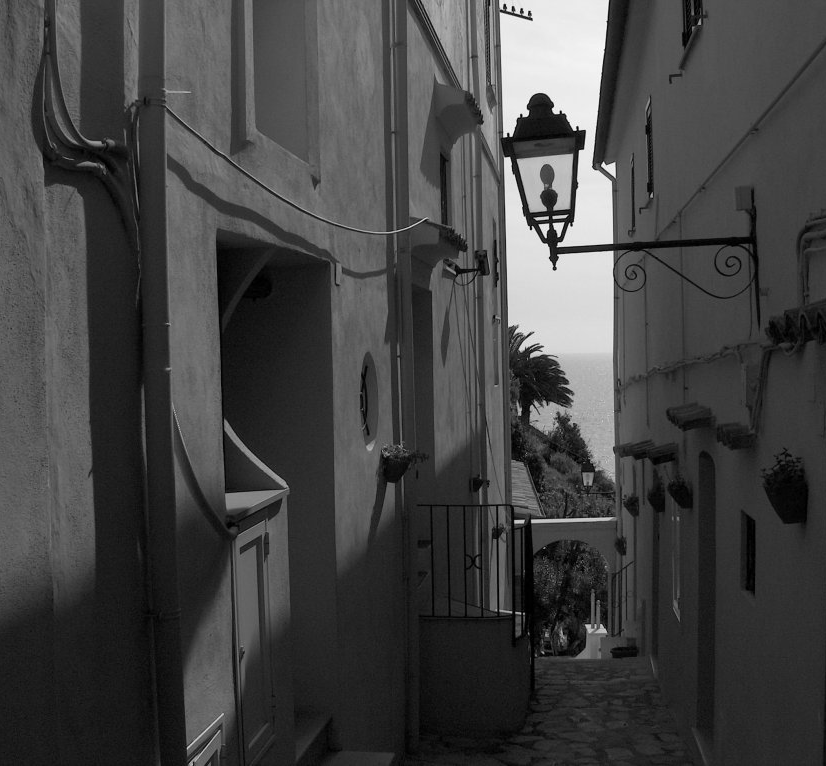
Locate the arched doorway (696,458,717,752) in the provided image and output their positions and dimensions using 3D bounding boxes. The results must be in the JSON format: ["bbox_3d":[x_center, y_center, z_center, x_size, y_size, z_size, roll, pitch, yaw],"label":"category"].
[{"bbox_3d":[2.264,1.600,8.109,0.280,2.120,1.080,0,2,9],"label":"arched doorway"}]

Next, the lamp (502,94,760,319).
[{"bbox_3d":[1.175,-0.944,5.880,1.360,1.180,0.440,0,2,9],"label":"lamp"}]

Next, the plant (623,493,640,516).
[{"bbox_3d":[2.964,1.644,14.800,0.220,0.330,0.240,0,2,9],"label":"plant"}]

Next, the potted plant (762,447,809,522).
[{"bbox_3d":[1.545,0.431,4.530,0.180,0.305,0.220,0,2,9],"label":"potted plant"}]

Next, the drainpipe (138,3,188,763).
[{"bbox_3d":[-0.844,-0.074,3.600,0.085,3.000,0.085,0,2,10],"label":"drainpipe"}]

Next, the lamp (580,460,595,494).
[{"bbox_3d":[4.809,2.593,30.000,0.420,0.940,0.420,0,2,9],"label":"lamp"}]

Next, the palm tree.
[{"bbox_3d":[6.747,-0.446,65.000,5.800,6.100,5.800,0,2,9],"label":"palm tree"}]

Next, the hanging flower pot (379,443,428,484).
[{"bbox_3d":[-0.065,0.552,7.500,0.310,0.290,0.260,0,2,10],"label":"hanging flower pot"}]

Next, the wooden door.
[{"bbox_3d":[-0.701,1.182,4.870,0.050,1.000,0.480,0,2,10],"label":"wooden door"}]

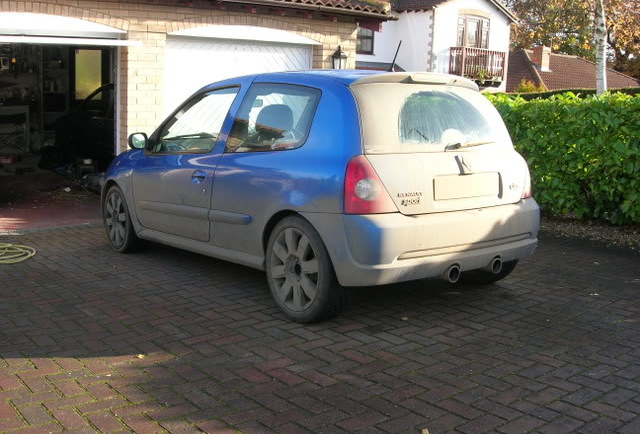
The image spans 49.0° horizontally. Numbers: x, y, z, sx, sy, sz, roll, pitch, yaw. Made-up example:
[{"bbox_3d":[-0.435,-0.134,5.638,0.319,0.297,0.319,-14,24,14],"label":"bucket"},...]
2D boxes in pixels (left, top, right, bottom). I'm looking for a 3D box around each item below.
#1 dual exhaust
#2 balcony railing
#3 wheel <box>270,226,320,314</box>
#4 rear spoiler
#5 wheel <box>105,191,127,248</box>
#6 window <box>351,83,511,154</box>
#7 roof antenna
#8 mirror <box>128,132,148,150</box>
[{"bbox_3d":[0.793,0.274,3.747,0.420,0.088,0.130,-6,9,-37],"label":"dual exhaust"},{"bbox_3d":[5.480,-5.300,24.360,2.100,1.000,0.600,-4,9,-35],"label":"balcony railing"},{"bbox_3d":[-0.062,0.273,3.732,0.190,0.440,0.440,-6,9,-37],"label":"wheel"},{"bbox_3d":[0.559,-0.749,3.922,0.990,0.085,0.210,-6,9,-37],"label":"rear spoiler"},{"bbox_3d":[-1.572,0.017,5.689,0.190,0.440,0.440,-6,9,-37],"label":"wheel"},{"bbox_3d":[0.656,-0.534,3.821,1.140,0.400,0.110,-6,-23,-37],"label":"window"},{"bbox_3d":[0.435,-0.919,4.064,0.025,0.190,0.030,-6,32,-37],"label":"roof antenna"},{"bbox_3d":[-1.256,-0.532,4.890,0.150,0.125,0.100,-6,9,-37],"label":"mirror"}]

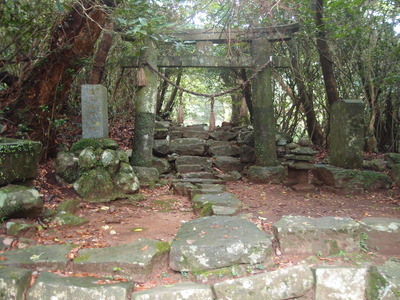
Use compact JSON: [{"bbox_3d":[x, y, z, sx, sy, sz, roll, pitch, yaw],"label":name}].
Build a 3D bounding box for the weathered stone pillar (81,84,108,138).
[{"bbox_3d":[-1.655,-0.600,5.115,0.319,0.834,0.260,0,6,0],"label":"weathered stone pillar"}]

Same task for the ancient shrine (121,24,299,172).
[{"bbox_3d":[0.134,-0.939,5.733,3.143,2.534,0.420,0,6,0],"label":"ancient shrine"}]

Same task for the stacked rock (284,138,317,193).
[{"bbox_3d":[1.659,0.247,5.355,0.465,0.868,0.430,0,6,0],"label":"stacked rock"}]

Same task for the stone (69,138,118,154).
[{"bbox_3d":[-1.662,-0.061,5.122,0.687,0.228,0.520,0,6,0],"label":"stone"}]

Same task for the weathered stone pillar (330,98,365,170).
[{"bbox_3d":[2.586,-0.280,5.702,0.351,1.152,0.450,-1,6,-5],"label":"weathered stone pillar"}]

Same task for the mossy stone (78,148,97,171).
[{"bbox_3d":[-1.699,0.142,4.892,0.226,0.322,0.280,0,6,0],"label":"mossy stone"}]

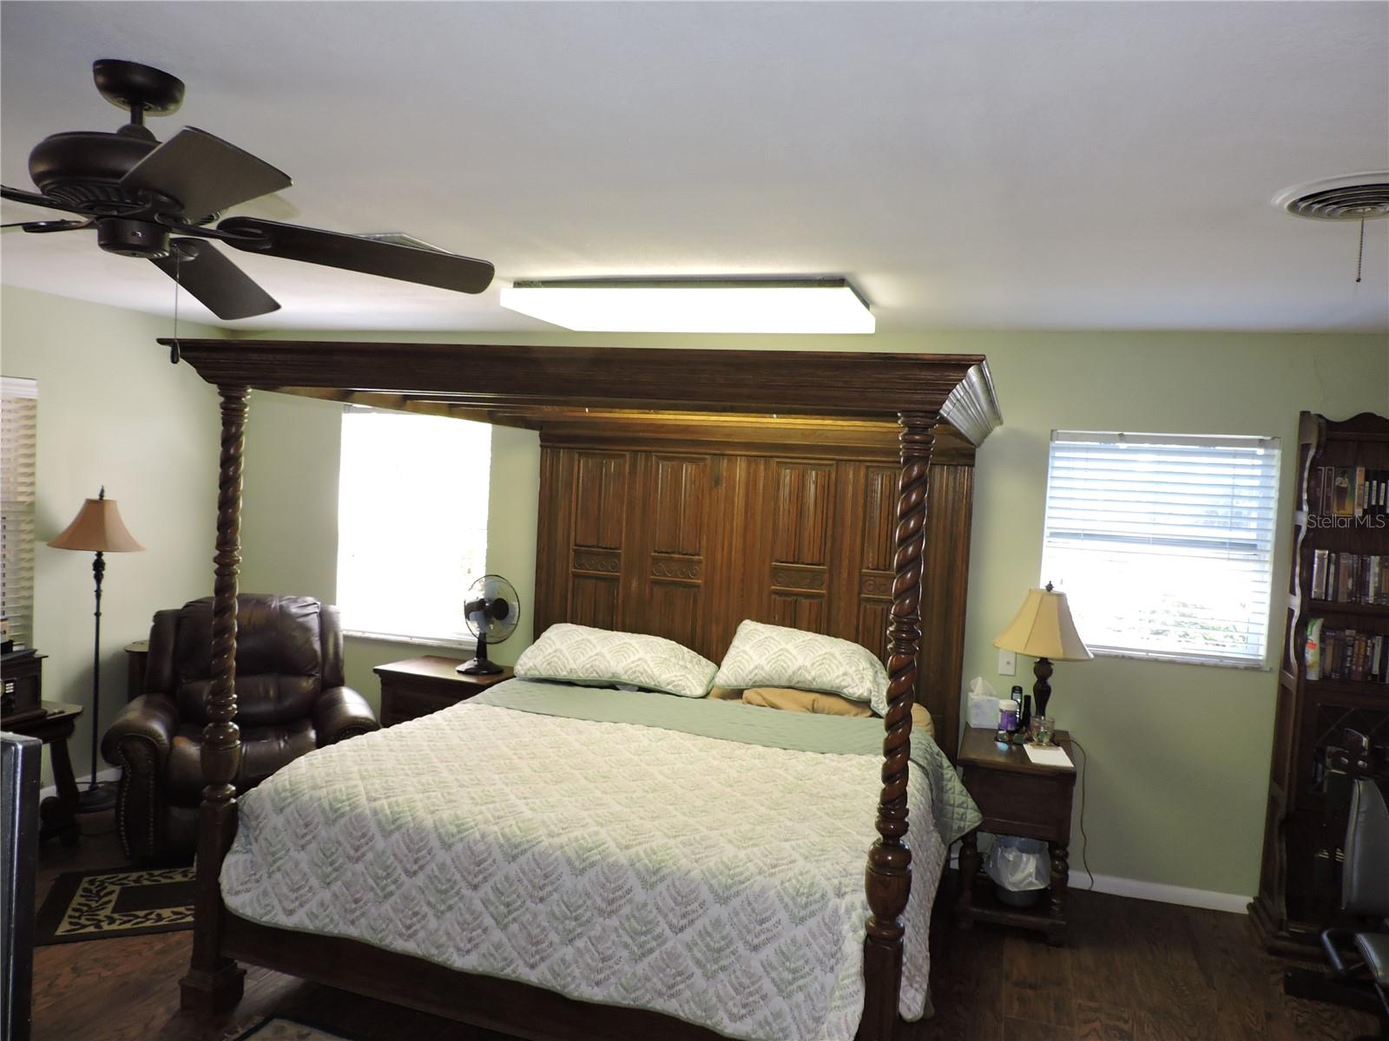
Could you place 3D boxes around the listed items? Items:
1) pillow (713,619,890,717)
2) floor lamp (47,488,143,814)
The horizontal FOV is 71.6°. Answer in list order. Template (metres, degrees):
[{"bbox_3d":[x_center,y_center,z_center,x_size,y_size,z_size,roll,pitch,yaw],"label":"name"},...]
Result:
[{"bbox_3d":[0.465,0.659,4.337,0.870,0.200,0.420,4,48,18],"label":"pillow"},{"bbox_3d":[-2.860,0.606,4.631,0.460,1.531,0.460,4,3,18],"label":"floor lamp"}]

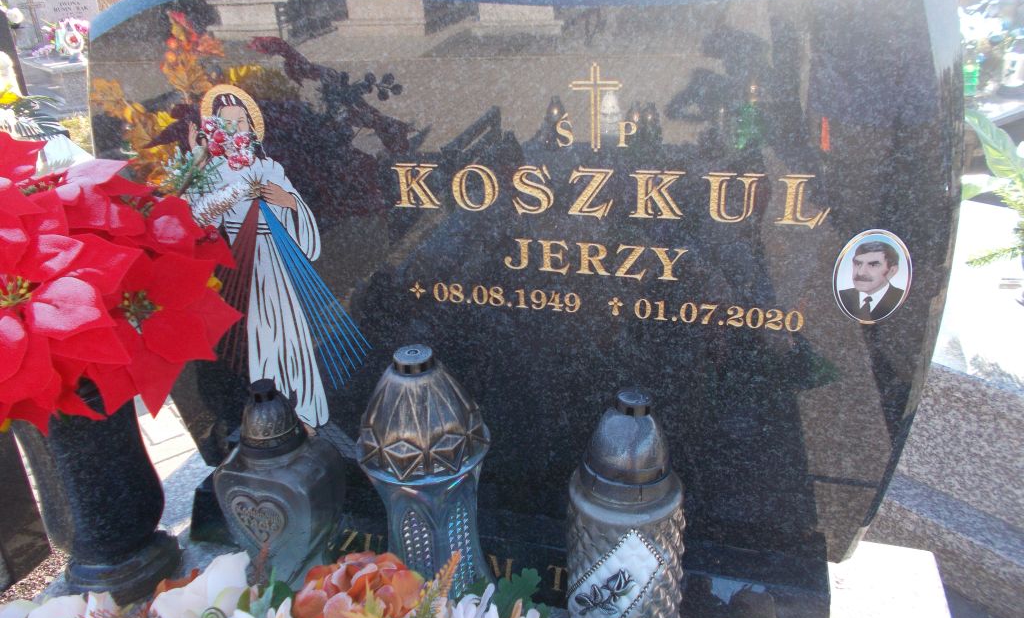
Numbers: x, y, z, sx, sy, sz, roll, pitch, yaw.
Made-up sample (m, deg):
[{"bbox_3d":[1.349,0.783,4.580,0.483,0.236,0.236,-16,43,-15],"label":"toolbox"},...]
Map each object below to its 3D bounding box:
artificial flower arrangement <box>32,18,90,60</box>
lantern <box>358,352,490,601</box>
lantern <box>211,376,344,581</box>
[{"bbox_3d":[-4.015,-2.427,6.900,0.520,0.380,0.340,-20,30,-32],"label":"artificial flower arrangement"},{"bbox_3d":[-0.077,0.196,0.744,0.125,0.347,0.125,5,26,16],"label":"lantern"},{"bbox_3d":[-0.241,0.204,0.818,0.122,0.286,0.084,3,25,12],"label":"lantern"}]

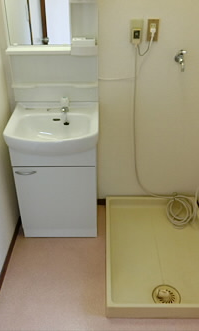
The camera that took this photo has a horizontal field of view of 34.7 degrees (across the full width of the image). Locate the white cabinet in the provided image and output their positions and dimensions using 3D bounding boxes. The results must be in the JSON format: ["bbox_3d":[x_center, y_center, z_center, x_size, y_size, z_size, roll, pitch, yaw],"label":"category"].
[{"bbox_3d":[-0.255,0.108,2.111,0.485,0.670,0.340,0,31,1],"label":"white cabinet"}]

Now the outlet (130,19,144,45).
[{"bbox_3d":[0.209,-0.738,1.767,0.069,0.126,0.022,0,31,1],"label":"outlet"}]

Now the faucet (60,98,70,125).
[{"bbox_3d":[-0.206,-0.341,1.911,0.050,0.120,0.115,0,31,1],"label":"faucet"}]

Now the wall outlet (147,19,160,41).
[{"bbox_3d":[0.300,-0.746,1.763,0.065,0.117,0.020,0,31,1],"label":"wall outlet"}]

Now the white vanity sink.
[{"bbox_3d":[-0.248,-0.201,1.830,0.500,0.185,0.495,0,31,1],"label":"white vanity sink"}]

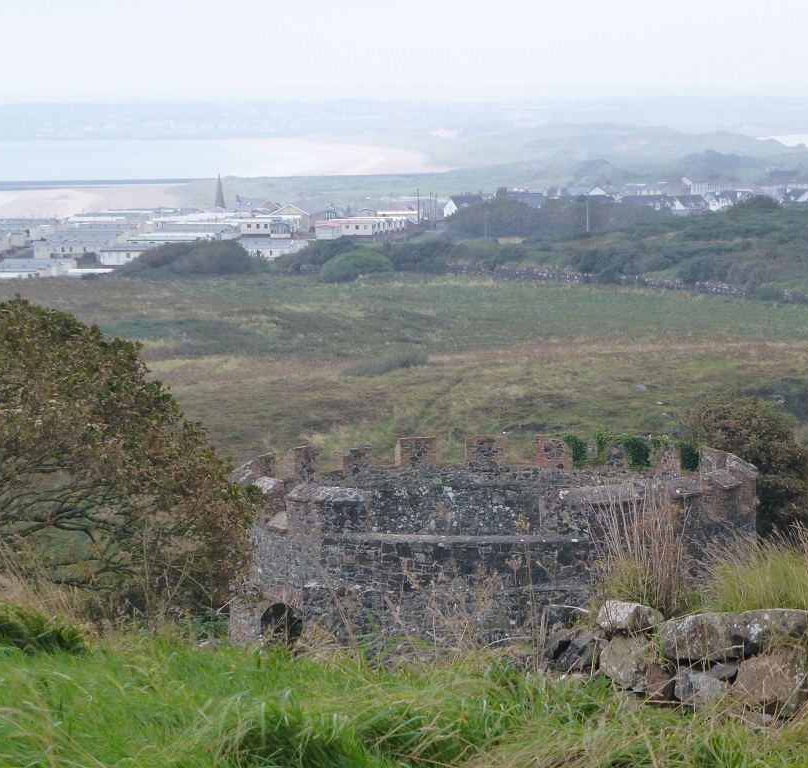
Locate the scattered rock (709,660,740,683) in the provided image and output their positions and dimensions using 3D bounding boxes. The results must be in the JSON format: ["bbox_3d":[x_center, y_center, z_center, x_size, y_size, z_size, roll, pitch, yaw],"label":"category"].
[{"bbox_3d":[1.296,1.163,12.444,0.129,0.087,0.110,0,5,0],"label":"scattered rock"}]

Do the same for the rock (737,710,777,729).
[{"bbox_3d":[1.586,1.505,13.800,0.170,0.078,0.136,0,5,0],"label":"rock"}]

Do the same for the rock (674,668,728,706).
[{"bbox_3d":[1.191,1.215,12.319,0.216,0.148,0.172,0,5,0],"label":"rock"}]

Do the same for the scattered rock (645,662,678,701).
[{"bbox_3d":[1.188,1.378,14.200,0.157,0.179,0.157,0,5,0],"label":"scattered rock"}]

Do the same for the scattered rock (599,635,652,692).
[{"bbox_3d":[1.022,1.290,14.200,0.249,0.260,0.212,0,5,0],"label":"scattered rock"}]

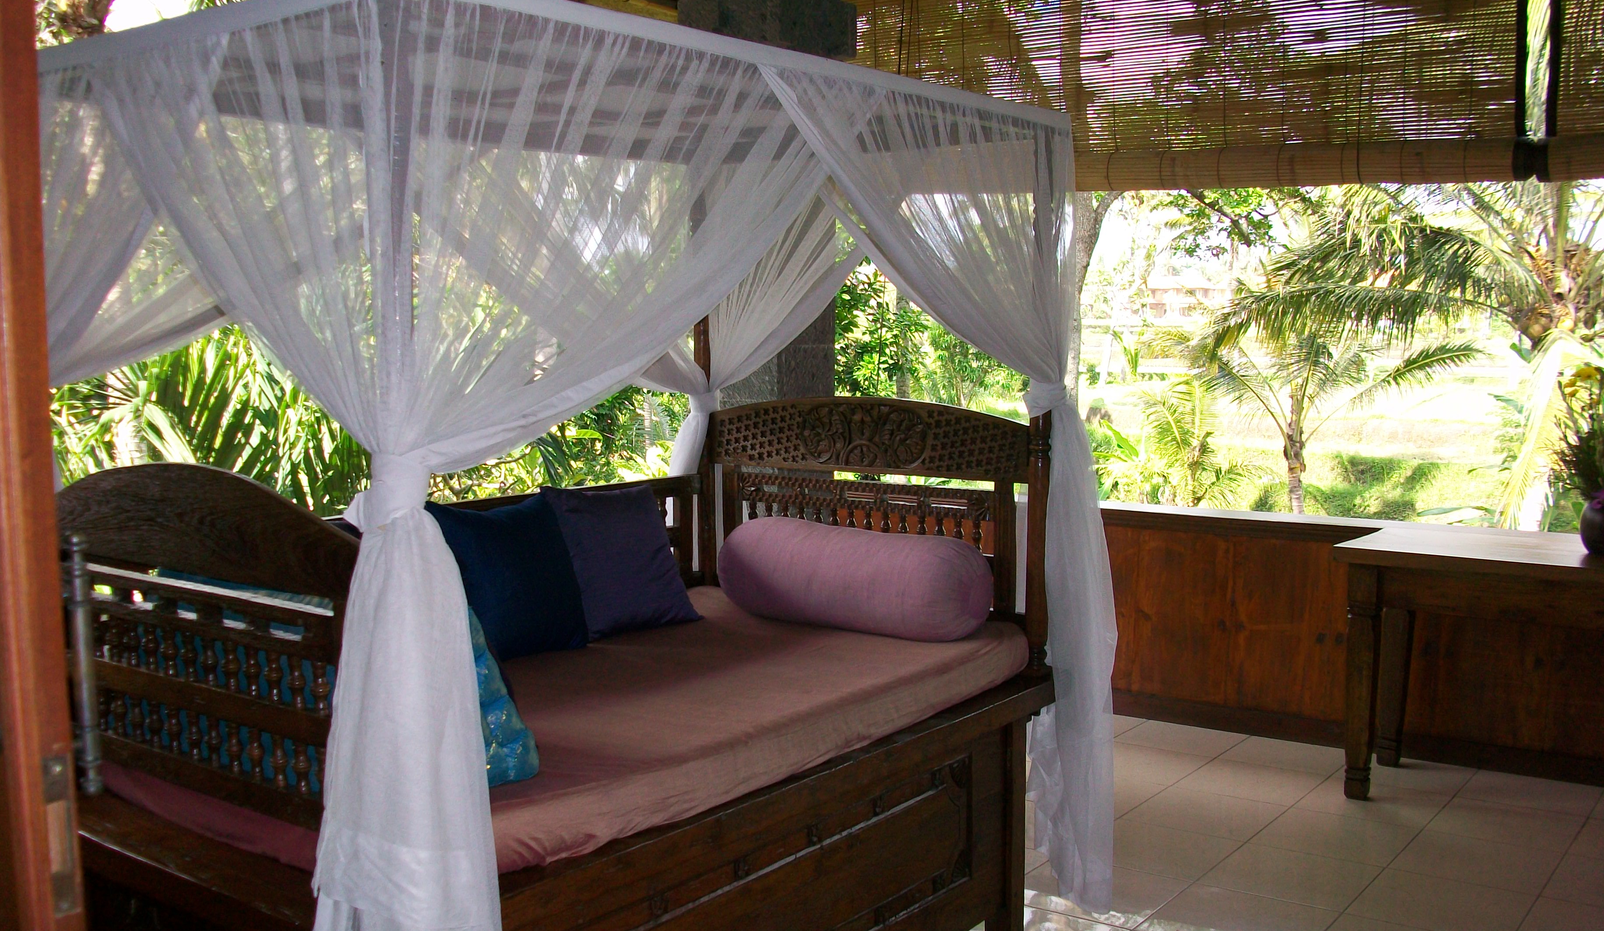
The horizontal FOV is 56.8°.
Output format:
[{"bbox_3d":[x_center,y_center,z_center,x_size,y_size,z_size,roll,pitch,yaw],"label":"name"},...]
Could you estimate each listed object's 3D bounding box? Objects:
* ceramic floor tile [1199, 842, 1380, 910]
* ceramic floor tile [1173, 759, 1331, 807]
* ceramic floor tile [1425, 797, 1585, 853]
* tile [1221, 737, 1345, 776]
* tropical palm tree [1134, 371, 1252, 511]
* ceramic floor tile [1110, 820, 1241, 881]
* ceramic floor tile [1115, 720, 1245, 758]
[{"bbox_3d":[1.356,1.145,4.131,0.397,0.010,0.397,2,6,36],"label":"ceramic floor tile"},{"bbox_3d":[1.525,1.074,5.021,0.400,0.010,0.400,2,6,37],"label":"ceramic floor tile"},{"bbox_3d":[2.153,1.097,4.534,0.397,0.010,0.397,2,6,36],"label":"ceramic floor tile"},{"bbox_3d":[1.756,1.045,5.327,0.400,0.010,0.368,2,6,37],"label":"tile"},{"bbox_3d":[6.103,-0.224,23.000,1.950,2.400,1.900,0,5,15],"label":"tropical palm tree"},{"bbox_3d":[1.034,1.132,4.369,0.397,0.010,0.397,2,6,36],"label":"ceramic floor tile"},{"bbox_3d":[1.419,1.029,5.556,0.397,0.010,0.369,2,6,36],"label":"ceramic floor tile"}]

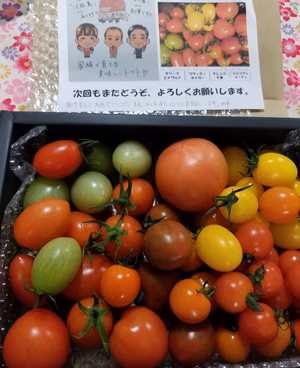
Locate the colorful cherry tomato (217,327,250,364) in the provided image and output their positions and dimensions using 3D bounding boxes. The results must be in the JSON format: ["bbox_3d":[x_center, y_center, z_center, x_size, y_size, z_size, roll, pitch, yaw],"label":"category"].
[{"bbox_3d":[0.061,0.119,0.222,0.025,0.025,0.025,0,71,-2],"label":"colorful cherry tomato"}]

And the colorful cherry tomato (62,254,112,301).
[{"bbox_3d":[-0.048,0.073,0.232,0.039,0.034,0.034,-32,74,0],"label":"colorful cherry tomato"}]

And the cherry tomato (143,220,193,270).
[{"bbox_3d":[0.013,0.044,0.213,0.034,0.033,0.034,0,70,-2],"label":"cherry tomato"}]

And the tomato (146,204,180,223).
[{"bbox_3d":[0.011,0.030,0.238,0.030,0.030,0.030,0,70,-2],"label":"tomato"}]

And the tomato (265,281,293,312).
[{"bbox_3d":[0.091,0.079,0.221,0.027,0.027,0.027,0,70,-2],"label":"tomato"}]

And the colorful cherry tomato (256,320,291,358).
[{"bbox_3d":[0.085,0.108,0.210,0.026,0.026,0.026,0,70,-2],"label":"colorful cherry tomato"}]

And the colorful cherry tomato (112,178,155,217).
[{"bbox_3d":[-0.013,0.011,0.244,0.033,0.031,0.033,0,71,-2],"label":"colorful cherry tomato"}]

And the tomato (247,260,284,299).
[{"bbox_3d":[0.100,0.082,0.258,0.032,0.032,0.032,0,78,31],"label":"tomato"}]

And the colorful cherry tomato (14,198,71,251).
[{"bbox_3d":[-0.092,0.035,0.257,0.053,0.038,0.038,-37,99,-12],"label":"colorful cherry tomato"}]

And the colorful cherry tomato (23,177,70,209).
[{"bbox_3d":[-0.097,0.010,0.281,0.045,0.037,0.037,-32,97,-11],"label":"colorful cherry tomato"}]

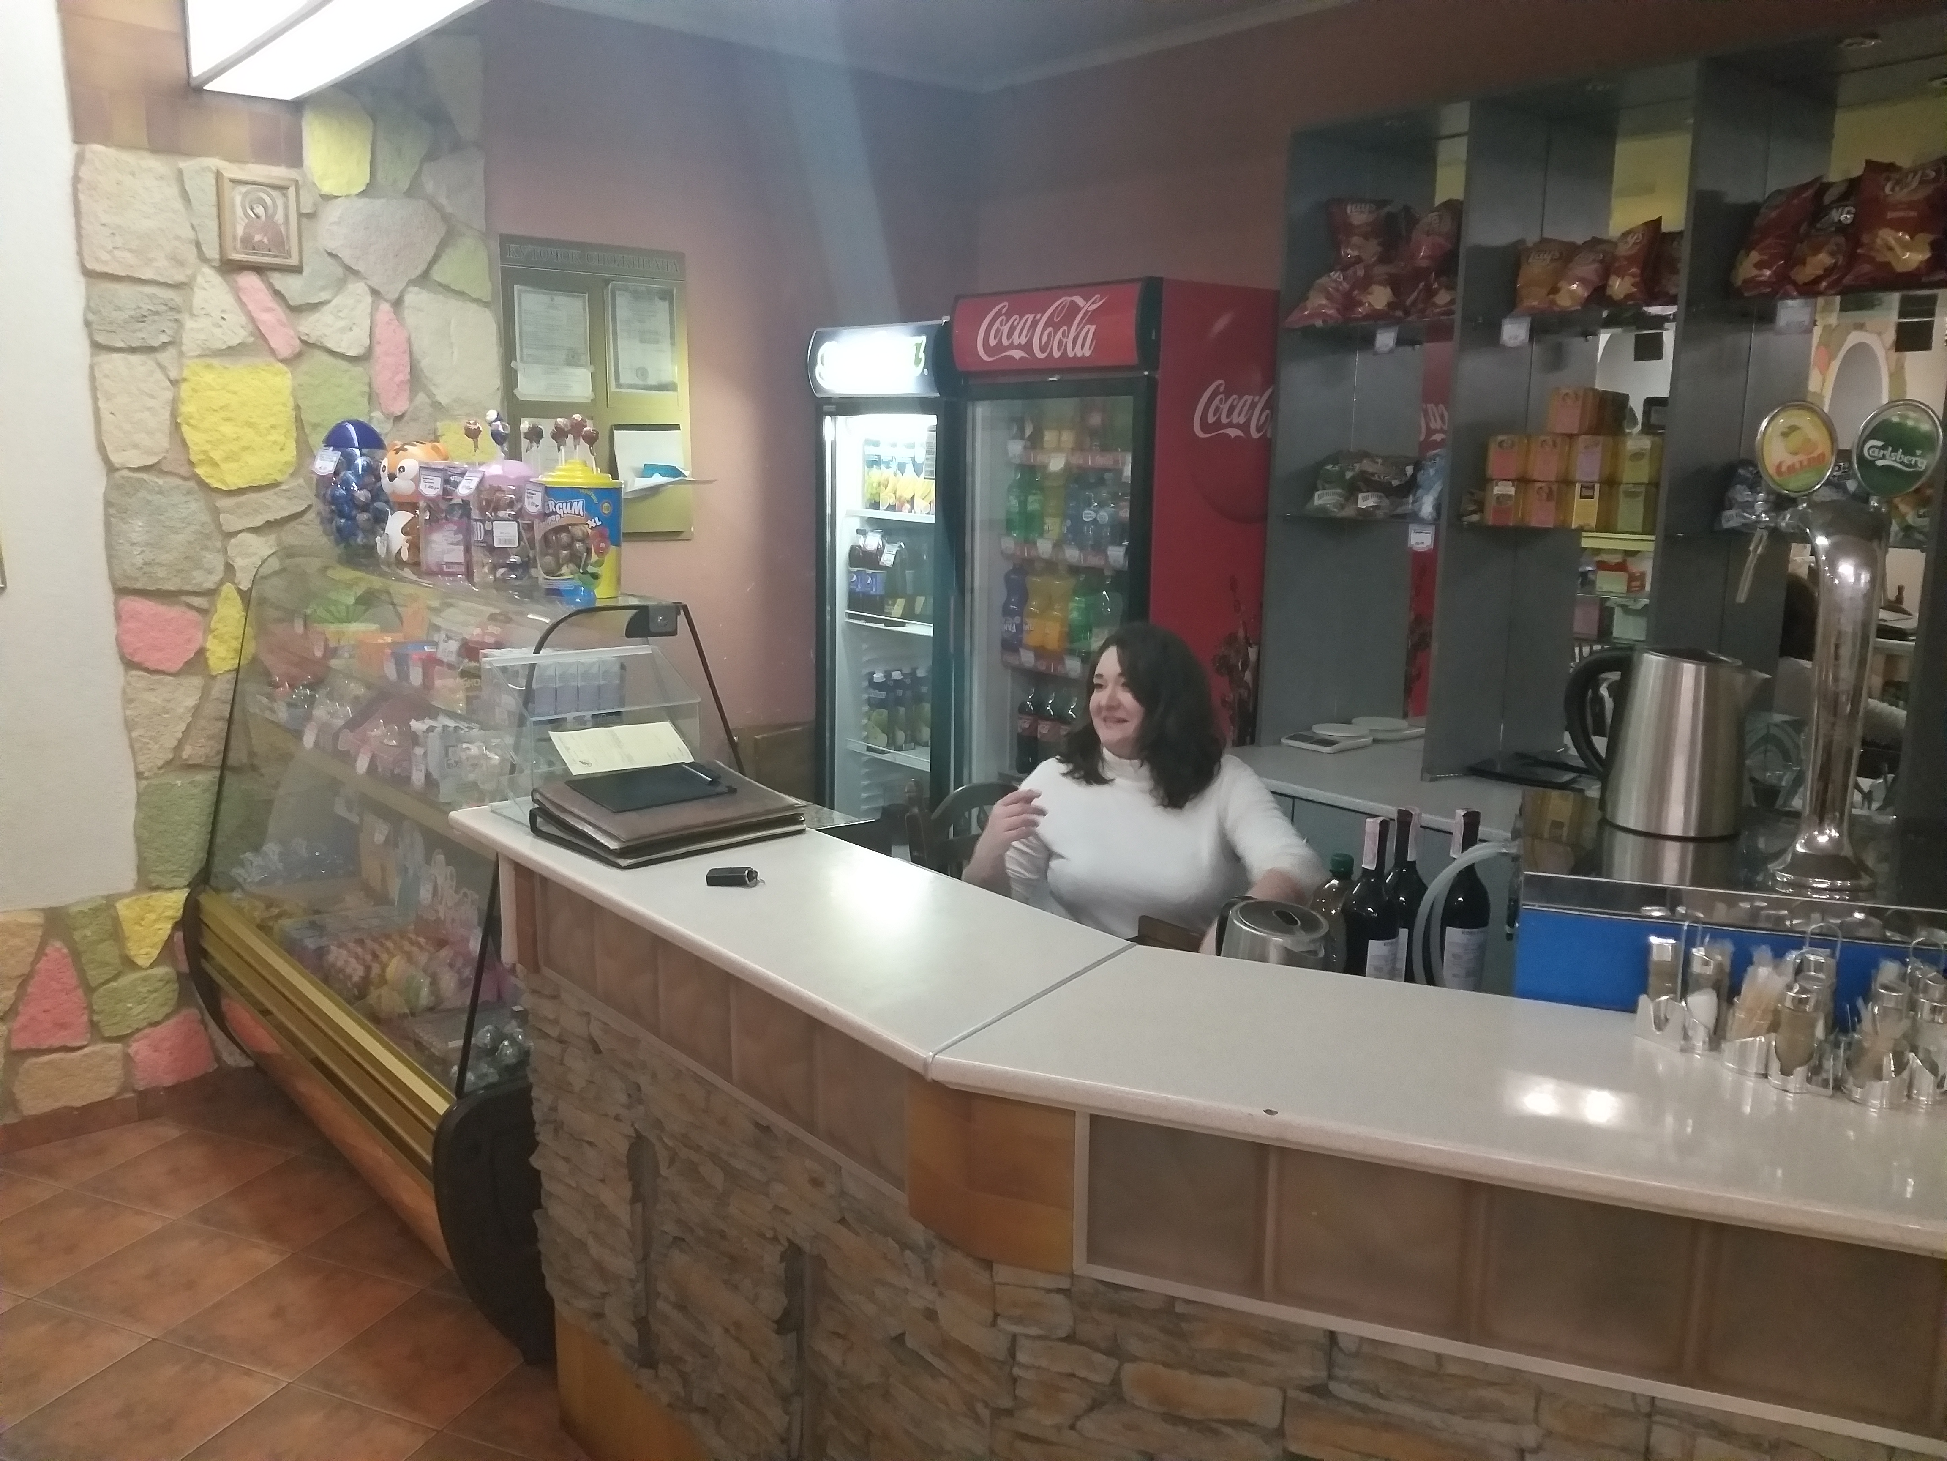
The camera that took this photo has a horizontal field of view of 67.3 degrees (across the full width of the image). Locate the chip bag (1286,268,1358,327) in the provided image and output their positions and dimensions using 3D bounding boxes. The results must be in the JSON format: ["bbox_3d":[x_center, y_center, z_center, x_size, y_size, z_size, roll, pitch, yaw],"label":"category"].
[{"bbox_3d":[0.869,-1.061,3.572,0.140,0.175,0.050,15,-25,38],"label":"chip bag"}]

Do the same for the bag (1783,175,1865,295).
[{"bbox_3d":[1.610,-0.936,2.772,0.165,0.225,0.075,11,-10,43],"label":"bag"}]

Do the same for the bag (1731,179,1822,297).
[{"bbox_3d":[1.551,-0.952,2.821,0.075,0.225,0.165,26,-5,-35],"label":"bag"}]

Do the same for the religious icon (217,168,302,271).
[{"bbox_3d":[-1.692,-1.211,3.469,0.172,0.210,0.030,-7,13,-37],"label":"religious icon"}]

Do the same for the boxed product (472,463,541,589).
[{"bbox_3d":[-0.958,-0.417,2.966,0.135,0.250,0.125,10,14,41],"label":"boxed product"}]

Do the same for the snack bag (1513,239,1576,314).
[{"bbox_3d":[1.244,-0.992,3.185,0.135,0.170,0.050,12,3,39],"label":"snack bag"}]

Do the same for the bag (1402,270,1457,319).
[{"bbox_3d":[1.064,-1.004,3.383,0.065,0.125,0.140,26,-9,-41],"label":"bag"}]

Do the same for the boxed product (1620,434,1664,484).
[{"bbox_3d":[1.400,-0.569,3.062,0.075,0.097,0.080,-10,15,-43],"label":"boxed product"}]

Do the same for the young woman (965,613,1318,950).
[{"bbox_3d":[0.275,0.521,2.560,0.560,1.396,0.600,4,11,14],"label":"young woman"}]

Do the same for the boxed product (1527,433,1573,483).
[{"bbox_3d":[1.271,-0.595,3.198,0.075,0.096,0.093,-9,14,-42],"label":"boxed product"}]

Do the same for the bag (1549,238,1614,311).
[{"bbox_3d":[1.291,-0.968,3.107,0.120,0.160,0.060,32,11,37],"label":"bag"}]

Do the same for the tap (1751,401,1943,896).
[{"bbox_3d":[0.894,-0.081,1.536,0.170,0.500,0.165,4,10,18],"label":"tap"}]

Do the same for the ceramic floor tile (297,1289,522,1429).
[{"bbox_3d":[-0.996,1.151,2.694,0.330,0.010,0.330,5,11,21],"label":"ceramic floor tile"}]

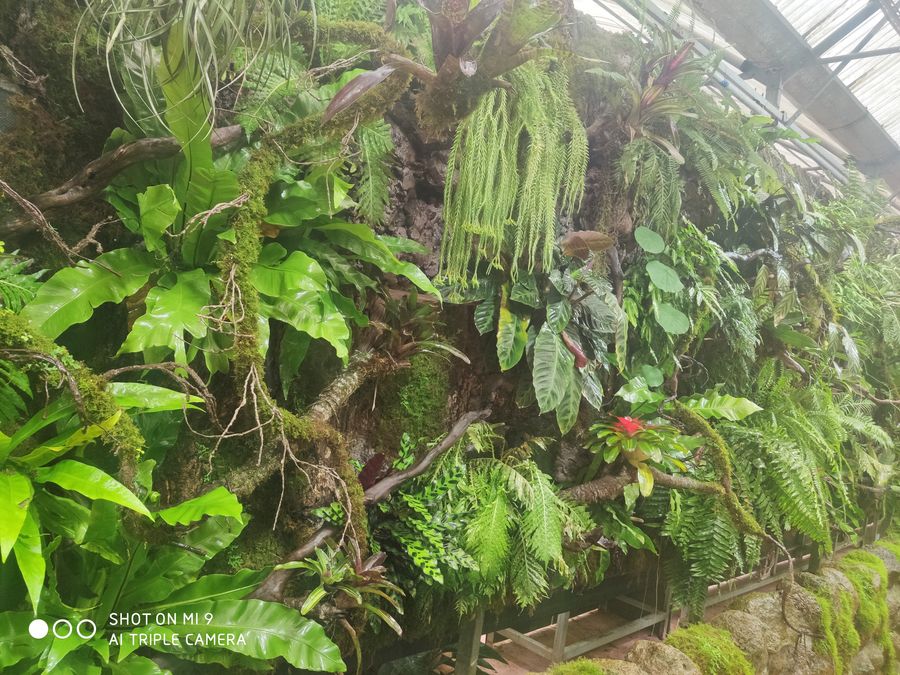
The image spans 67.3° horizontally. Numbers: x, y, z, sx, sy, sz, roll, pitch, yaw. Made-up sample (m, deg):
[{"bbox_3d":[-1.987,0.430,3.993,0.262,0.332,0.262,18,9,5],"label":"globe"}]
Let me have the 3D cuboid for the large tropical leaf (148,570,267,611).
[{"bbox_3d":[-0.620,0.636,1.700,0.320,0.110,0.130,7,-5,-14],"label":"large tropical leaf"}]

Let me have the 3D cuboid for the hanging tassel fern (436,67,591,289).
[{"bbox_3d":[0.207,-0.537,2.200,0.410,0.670,0.320,7,-5,-17],"label":"hanging tassel fern"}]

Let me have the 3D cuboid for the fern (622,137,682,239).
[{"bbox_3d":[0.805,-0.599,2.700,0.220,0.370,0.190,7,-5,-17],"label":"fern"}]

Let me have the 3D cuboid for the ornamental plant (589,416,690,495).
[{"bbox_3d":[0.687,0.428,2.450,0.340,0.260,0.330,7,-5,-17],"label":"ornamental plant"}]

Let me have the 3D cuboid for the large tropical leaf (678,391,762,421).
[{"bbox_3d":[1.104,0.277,2.750,0.340,0.120,0.150,6,-5,-11],"label":"large tropical leaf"}]

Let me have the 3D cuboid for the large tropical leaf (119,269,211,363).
[{"bbox_3d":[-0.739,-0.057,1.750,0.210,0.220,0.150,7,-5,-17],"label":"large tropical leaf"}]

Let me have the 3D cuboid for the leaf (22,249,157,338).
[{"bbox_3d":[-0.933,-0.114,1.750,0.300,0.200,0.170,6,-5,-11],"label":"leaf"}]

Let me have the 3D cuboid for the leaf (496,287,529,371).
[{"bbox_3d":[0.213,-0.031,2.300,0.110,0.290,0.090,6,-5,-11],"label":"leaf"}]

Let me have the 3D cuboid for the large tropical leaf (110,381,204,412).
[{"bbox_3d":[-0.731,0.149,1.650,0.270,0.080,0.110,6,-5,-11],"label":"large tropical leaf"}]

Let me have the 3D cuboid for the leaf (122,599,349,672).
[{"bbox_3d":[-0.517,0.705,1.600,0.500,0.140,0.190,7,-5,-14],"label":"leaf"}]

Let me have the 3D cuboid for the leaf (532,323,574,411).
[{"bbox_3d":[0.352,0.105,2.300,0.140,0.300,0.090,6,-5,-9],"label":"leaf"}]

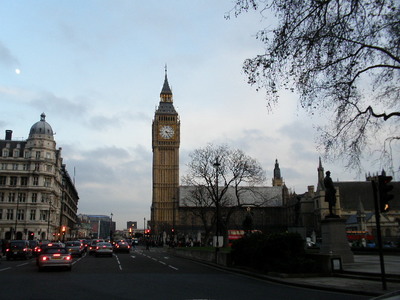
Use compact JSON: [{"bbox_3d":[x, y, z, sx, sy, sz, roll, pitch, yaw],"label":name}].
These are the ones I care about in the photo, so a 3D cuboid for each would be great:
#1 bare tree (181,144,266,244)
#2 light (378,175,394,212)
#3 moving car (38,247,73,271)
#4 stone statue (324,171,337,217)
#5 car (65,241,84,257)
[{"bbox_3d":[5.055,9.592,91.965,17.300,21.500,16.000,3,-12,-12],"label":"bare tree"},{"bbox_3d":[6.054,1.431,13.900,0.340,1.200,0.380,6,-13,-27],"label":"light"},{"bbox_3d":[-8.170,6.152,24.661,1.770,1.350,4.350,3,-12,-15],"label":"moving car"},{"bbox_3d":[7.693,2.582,25.200,0.640,2.680,0.760,6,-13,-27],"label":"stone statue"},{"bbox_3d":[-12.290,9.742,42.250,1.760,1.450,4.400,3,-12,-12],"label":"car"}]

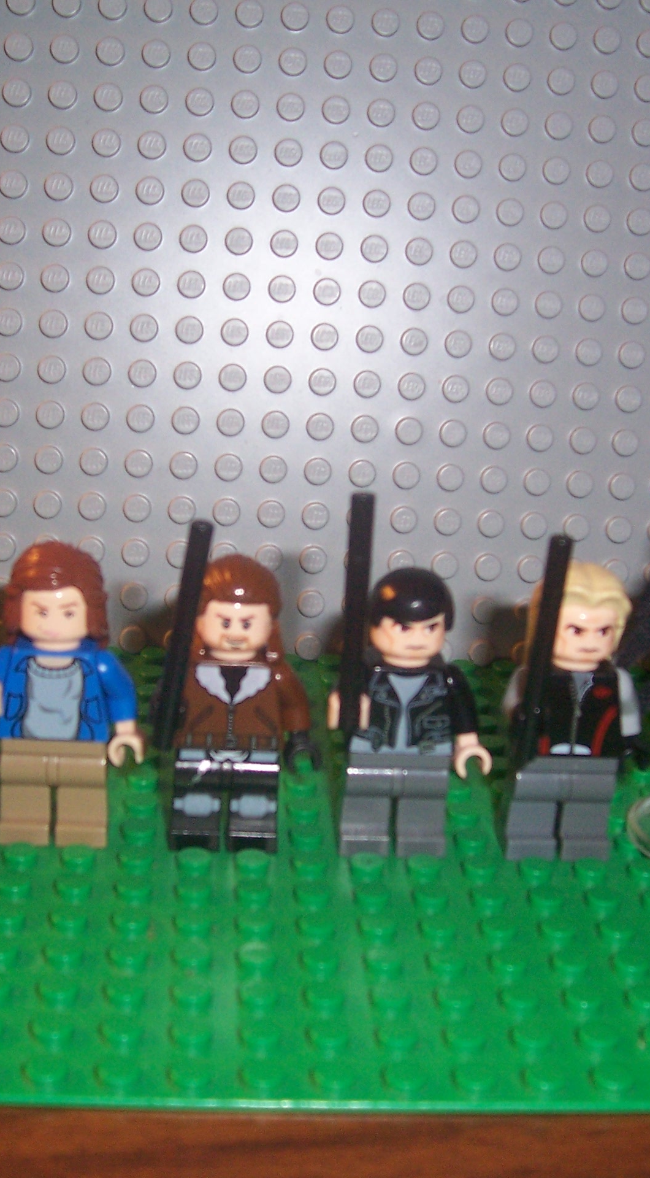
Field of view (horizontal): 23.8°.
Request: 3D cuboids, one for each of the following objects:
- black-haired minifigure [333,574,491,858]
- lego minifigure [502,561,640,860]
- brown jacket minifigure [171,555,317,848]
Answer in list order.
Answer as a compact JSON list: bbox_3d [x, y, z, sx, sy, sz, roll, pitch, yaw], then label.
[{"bbox_3d":[0.011,0.018,0.216,0.024,0.042,0.017,2,19,-5],"label":"black-haired minifigure"},{"bbox_3d":[0.035,0.019,0.218,0.023,0.043,0.017,2,19,-5],"label":"lego minifigure"},{"bbox_3d":[-0.013,0.017,0.214,0.024,0.043,0.017,2,19,-5],"label":"brown jacket minifigure"}]

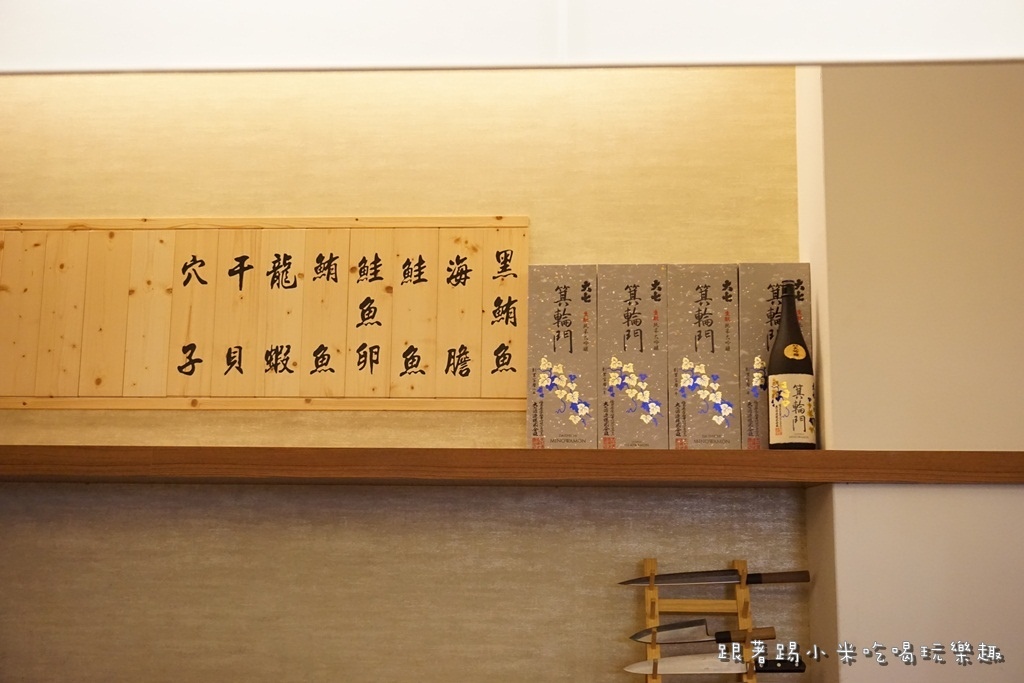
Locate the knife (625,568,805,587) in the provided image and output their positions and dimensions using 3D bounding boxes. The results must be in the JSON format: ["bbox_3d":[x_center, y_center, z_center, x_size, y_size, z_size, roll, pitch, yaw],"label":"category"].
[{"bbox_3d":[0.483,0.564,2.715,0.453,0.035,0.022,-2,-29,1],"label":"knife"}]

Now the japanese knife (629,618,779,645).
[{"bbox_3d":[0.446,0.676,2.650,0.340,0.054,0.023,-3,-29,0],"label":"japanese knife"}]

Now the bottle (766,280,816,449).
[{"bbox_3d":[0.643,0.054,2.630,0.105,0.397,0.105,1,-9,0],"label":"bottle"}]

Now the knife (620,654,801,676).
[{"bbox_3d":[0.466,0.740,2.610,0.415,0.048,0.020,0,-29,2],"label":"knife"}]

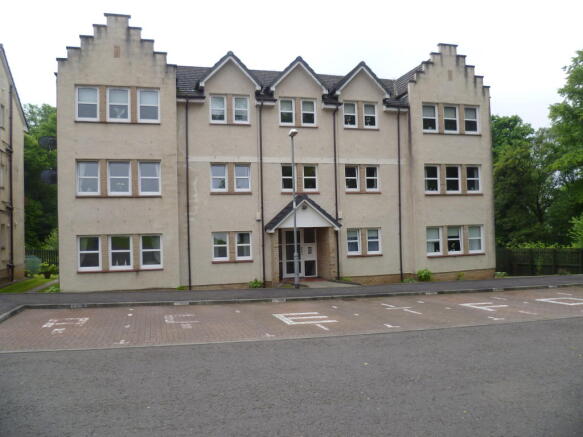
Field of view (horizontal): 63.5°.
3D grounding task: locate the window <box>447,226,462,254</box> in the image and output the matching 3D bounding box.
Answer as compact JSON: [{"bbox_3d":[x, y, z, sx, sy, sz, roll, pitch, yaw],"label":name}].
[{"bbox_3d":[7.245,0.975,20.926,0.800,1.232,0.120,-1,-1,-15],"label":"window"}]

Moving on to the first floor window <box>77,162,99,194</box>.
[{"bbox_3d":[-7.328,-1.453,17.065,0.790,1.240,0.120,-1,-1,-16],"label":"first floor window"}]

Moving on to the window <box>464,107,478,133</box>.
[{"bbox_3d":[7.961,-4.326,20.743,0.762,1.215,0.120,-1,-1,-15],"label":"window"}]

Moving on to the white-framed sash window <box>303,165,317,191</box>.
[{"bbox_3d":[0.794,-1.680,19.732,0.670,1.120,0.120,-1,-1,-16],"label":"white-framed sash window"}]

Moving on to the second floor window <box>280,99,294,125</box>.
[{"bbox_3d":[-0.122,-4.232,18.802,0.618,1.076,0.120,-1,-1,-15],"label":"second floor window"}]

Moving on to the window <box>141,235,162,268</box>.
[{"bbox_3d":[-5.201,1.242,17.592,0.790,1.240,0.120,-1,-1,-16],"label":"window"}]

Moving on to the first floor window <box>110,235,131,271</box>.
[{"bbox_3d":[-6.232,1.255,17.305,0.790,1.240,0.120,-1,-1,-16],"label":"first floor window"}]

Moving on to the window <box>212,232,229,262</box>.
[{"bbox_3d":[-2.780,1.102,18.497,0.657,1.083,0.120,-1,-1,-15],"label":"window"}]

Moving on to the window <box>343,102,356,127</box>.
[{"bbox_3d":[2.492,-4.402,20.025,0.657,1.083,0.120,-1,-1,-15],"label":"window"}]

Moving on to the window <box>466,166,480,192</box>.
[{"bbox_3d":[8.029,-1.697,20.685,0.762,1.215,0.120,-1,-1,-15],"label":"window"}]

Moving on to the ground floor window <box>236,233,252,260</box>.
[{"bbox_3d":[-1.865,1.078,18.418,0.670,1.080,0.140,-1,-1,-16],"label":"ground floor window"}]

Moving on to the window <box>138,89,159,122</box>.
[{"bbox_3d":[-5.300,-4.183,17.502,0.800,1.232,0.120,-1,-1,-15],"label":"window"}]

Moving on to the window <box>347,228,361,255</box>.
[{"bbox_3d":[2.623,0.996,19.927,0.657,1.083,0.120,-1,-1,-15],"label":"window"}]

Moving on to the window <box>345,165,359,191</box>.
[{"bbox_3d":[2.562,-1.655,19.459,0.601,1.076,0.120,-1,-1,-15],"label":"window"}]

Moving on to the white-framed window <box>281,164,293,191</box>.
[{"bbox_3d":[-0.089,-1.659,19.485,0.670,1.120,0.120,-1,-1,-16],"label":"white-framed window"}]

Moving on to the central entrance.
[{"bbox_3d":[0.353,1.475,20.338,1.560,2.100,0.150,-1,-1,-16],"label":"central entrance"}]

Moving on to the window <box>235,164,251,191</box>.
[{"bbox_3d":[-1.958,-1.615,18.781,0.657,1.083,0.120,-1,-1,-15],"label":"window"}]

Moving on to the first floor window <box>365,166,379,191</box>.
[{"bbox_3d":[3.397,-1.671,19.687,0.601,1.076,0.120,-1,-1,-15],"label":"first floor window"}]

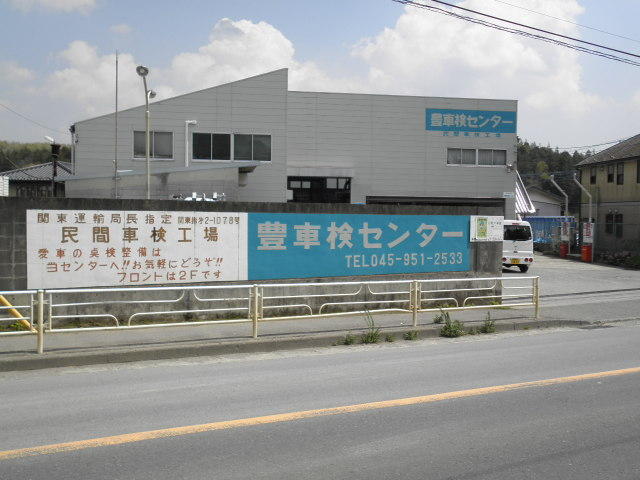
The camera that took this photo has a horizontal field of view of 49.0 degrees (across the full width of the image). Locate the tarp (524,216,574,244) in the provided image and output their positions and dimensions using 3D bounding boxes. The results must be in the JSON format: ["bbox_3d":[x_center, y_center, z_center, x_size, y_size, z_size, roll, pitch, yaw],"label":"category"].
[{"bbox_3d":[15.708,-0.653,48.300,3.700,1.950,0.400,1,1,8],"label":"tarp"}]

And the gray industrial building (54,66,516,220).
[{"bbox_3d":[-0.001,-3.515,38.101,23.500,8.800,13.500,0,1,-10],"label":"gray industrial building"}]

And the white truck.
[{"bbox_3d":[6.548,0.221,26.312,1.475,1.880,3.400,0,1,-12],"label":"white truck"}]

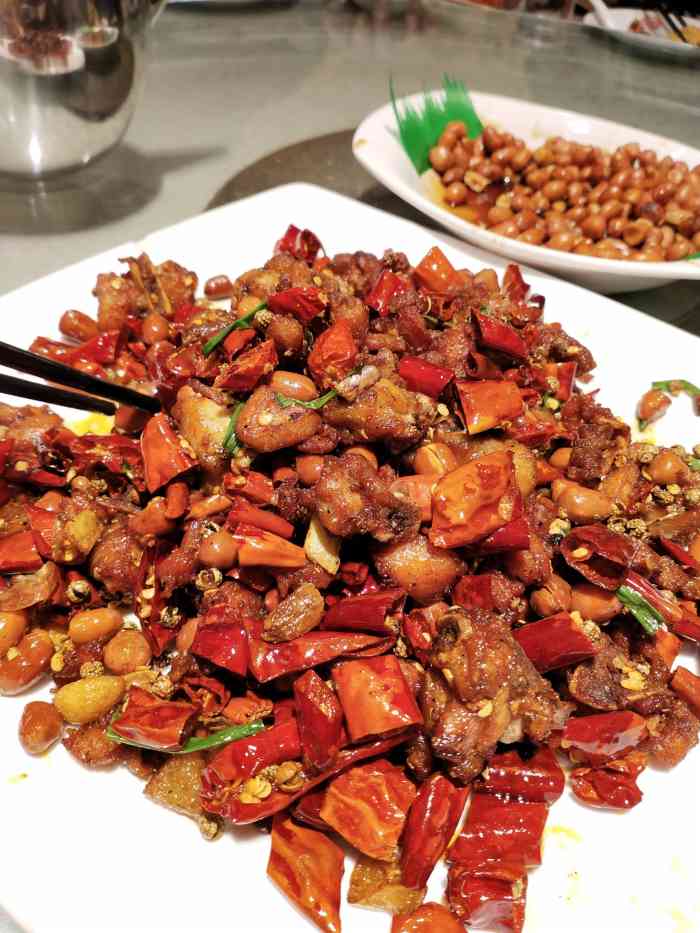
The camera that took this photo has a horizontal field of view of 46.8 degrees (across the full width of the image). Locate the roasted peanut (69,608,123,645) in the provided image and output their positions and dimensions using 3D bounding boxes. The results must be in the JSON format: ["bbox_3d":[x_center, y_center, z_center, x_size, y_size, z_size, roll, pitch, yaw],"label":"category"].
[{"bbox_3d":[-0.065,0.041,0.206,0.014,0.009,0.009,-21,45,-23],"label":"roasted peanut"}]

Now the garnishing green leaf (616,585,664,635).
[{"bbox_3d":[0.072,0.036,0.203,0.004,0.003,0.015,-33,61,-4],"label":"garnishing green leaf"}]

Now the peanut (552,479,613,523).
[{"bbox_3d":[0.063,0.009,0.219,0.016,0.010,0.011,29,82,19],"label":"peanut"}]

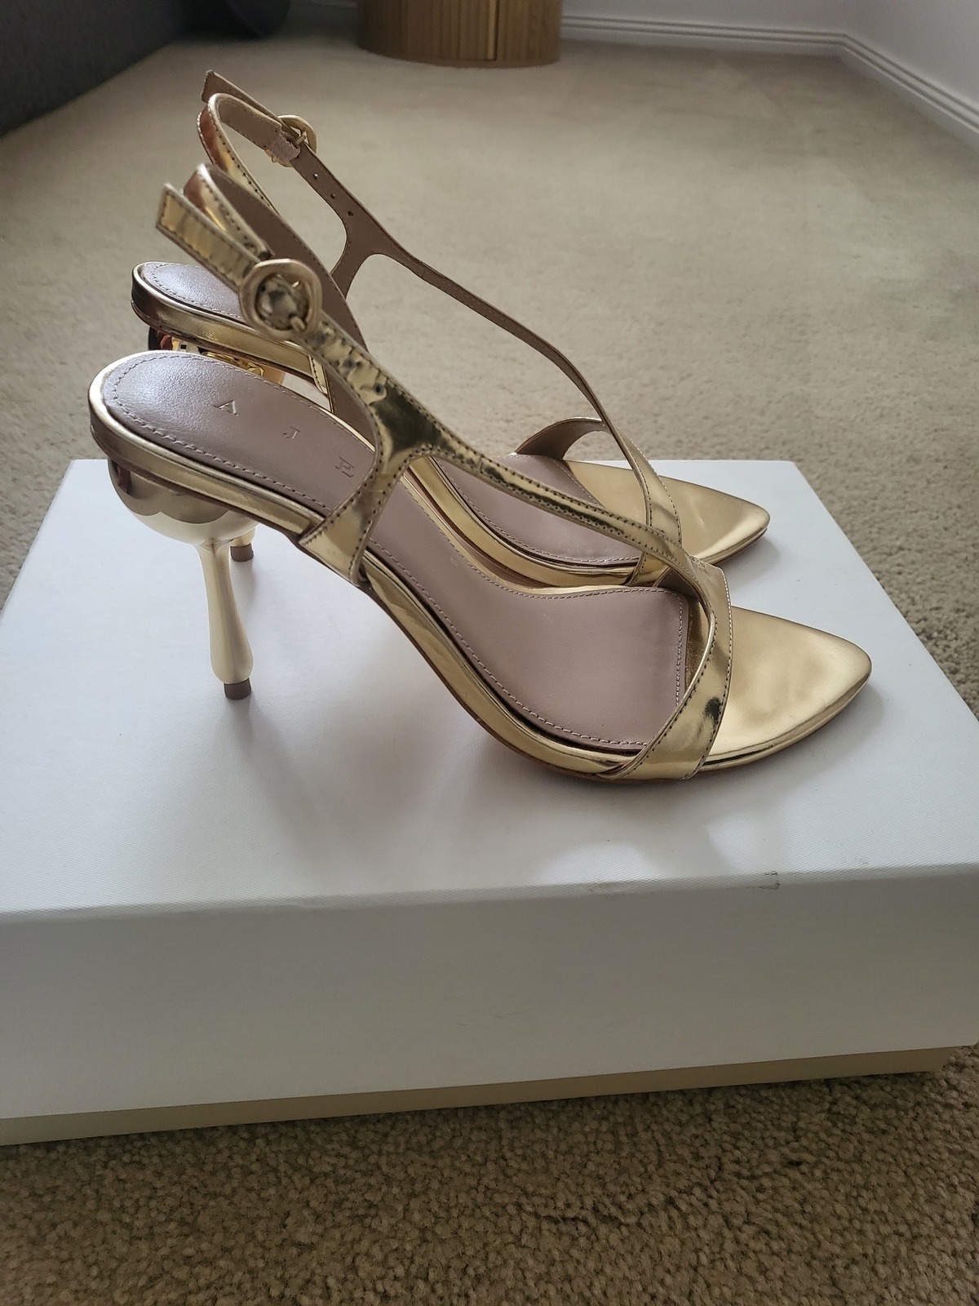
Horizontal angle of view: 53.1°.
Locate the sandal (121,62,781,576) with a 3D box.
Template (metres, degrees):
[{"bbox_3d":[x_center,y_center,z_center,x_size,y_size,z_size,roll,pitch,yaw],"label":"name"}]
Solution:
[{"bbox_3d":[0.000,-0.108,0.342,0.232,0.154,0.084,-3,38,-9],"label":"sandal"}]

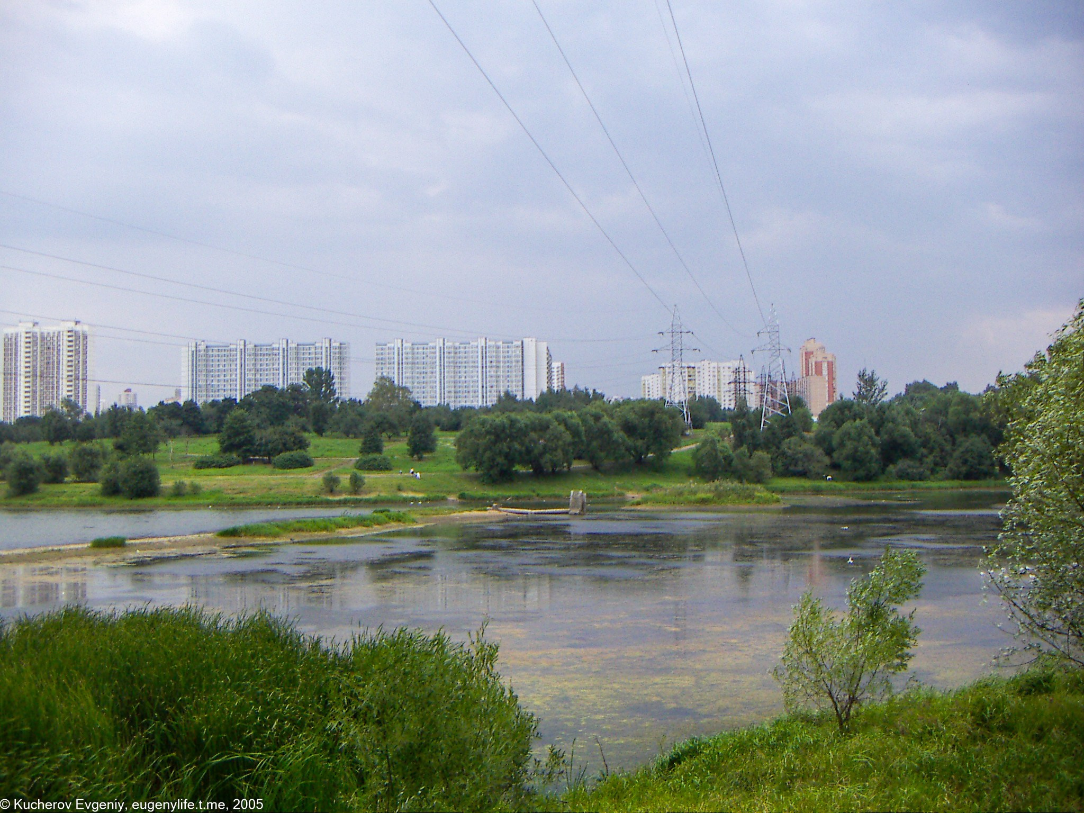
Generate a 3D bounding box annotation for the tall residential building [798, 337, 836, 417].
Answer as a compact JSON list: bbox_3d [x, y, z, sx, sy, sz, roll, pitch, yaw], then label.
[{"bbox_3d":[238.000,-23.400,1105.000,34.000,72.000,26.000,-1,-2,6],"label":"tall residential building"}]

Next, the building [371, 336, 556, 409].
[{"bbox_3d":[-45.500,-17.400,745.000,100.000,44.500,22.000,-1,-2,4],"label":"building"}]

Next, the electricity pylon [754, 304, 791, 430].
[{"bbox_3d":[77.300,-12.700,428.000,13.000,43.000,10.000,-1,-2,11],"label":"electricity pylon"}]

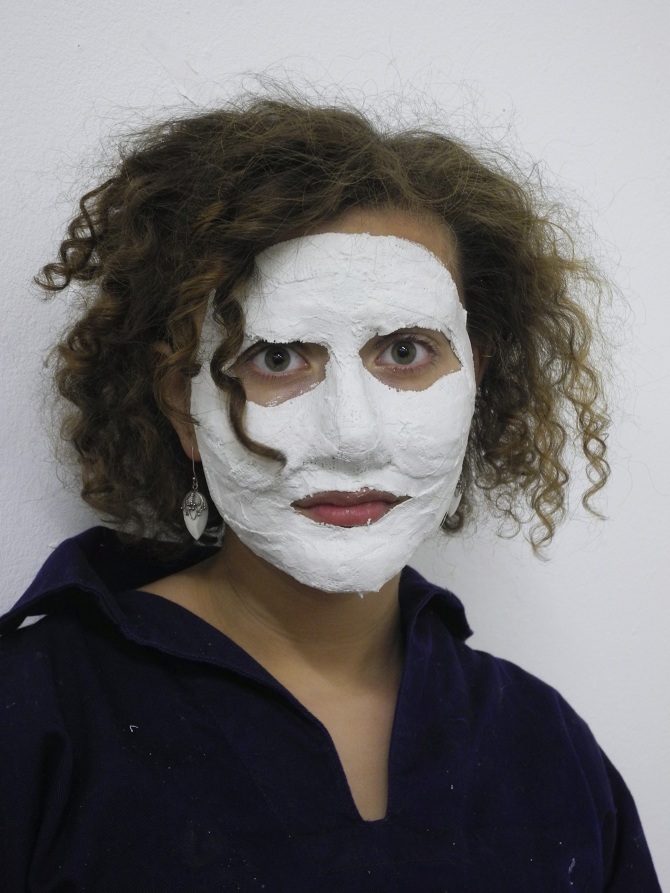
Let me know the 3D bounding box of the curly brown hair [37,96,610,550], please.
[{"bbox_3d":[-0.006,-0.065,0.832,0.300,0.240,0.220,-3,0,-12],"label":"curly brown hair"}]

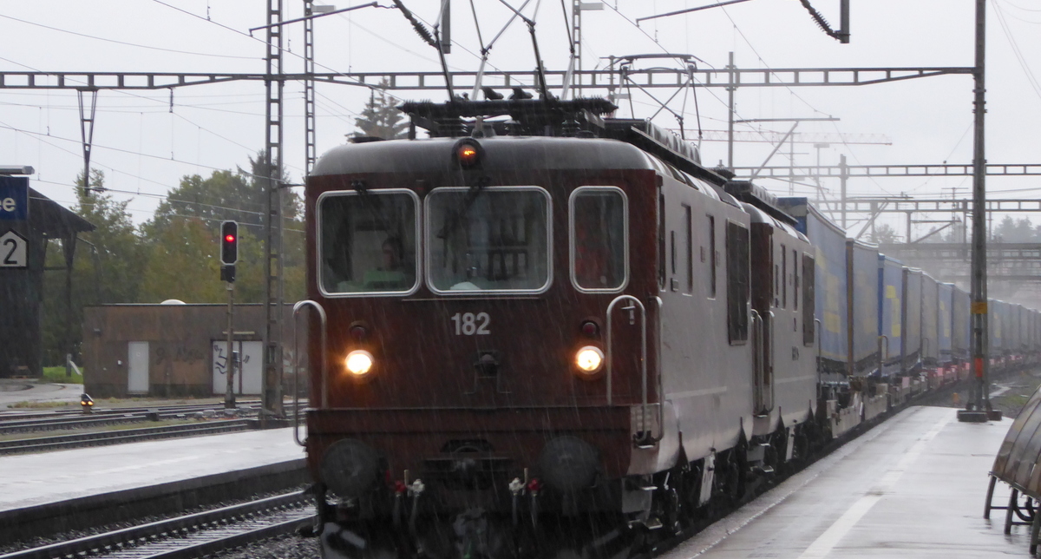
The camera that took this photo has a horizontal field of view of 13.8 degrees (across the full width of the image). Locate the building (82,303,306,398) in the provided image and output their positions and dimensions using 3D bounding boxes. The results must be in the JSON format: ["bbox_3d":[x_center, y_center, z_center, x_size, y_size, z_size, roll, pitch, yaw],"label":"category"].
[{"bbox_3d":[-12.200,2.900,173.000,9.600,3.750,6.500,0,-1,5],"label":"building"}]

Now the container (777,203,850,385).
[{"bbox_3d":[3.960,0.250,72.900,2.550,2.750,13.600,0,-1,7],"label":"container"}]

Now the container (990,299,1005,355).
[{"bbox_3d":[23.900,2.520,226.000,2.550,2.700,13.600,0,-1,8],"label":"container"}]

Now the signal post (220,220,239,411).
[{"bbox_3d":[-9.480,1.170,140.000,0.550,6.150,0.450,0,-1,4],"label":"signal post"}]

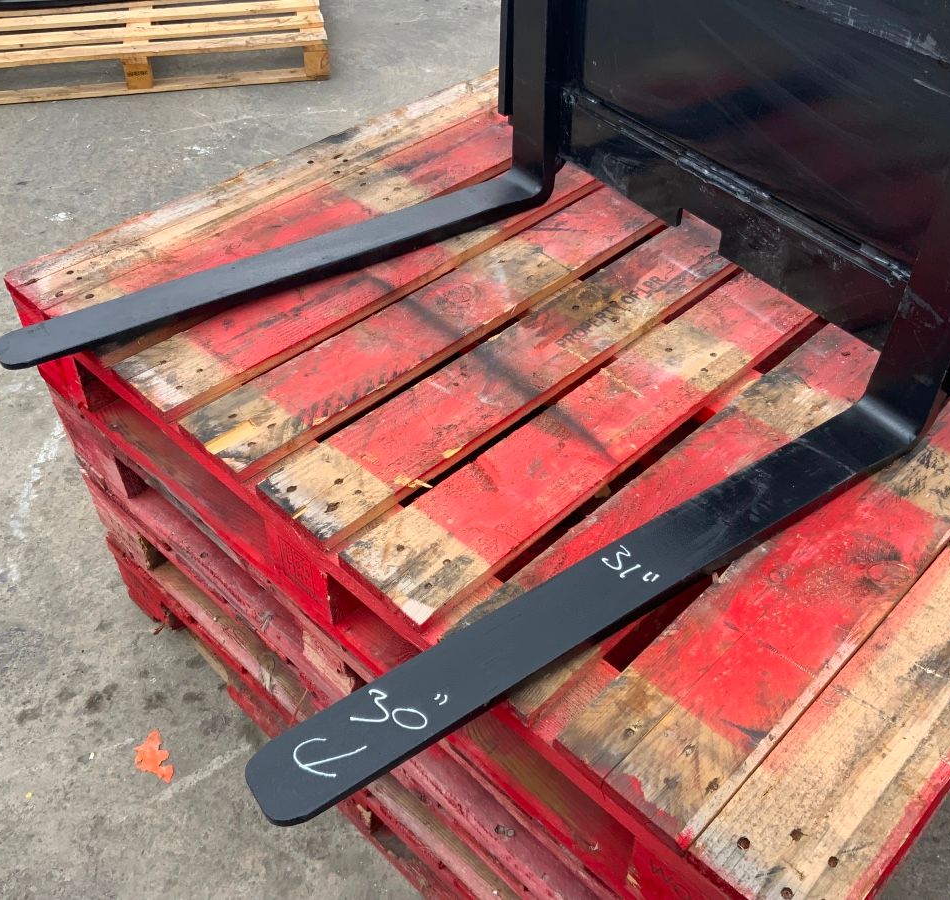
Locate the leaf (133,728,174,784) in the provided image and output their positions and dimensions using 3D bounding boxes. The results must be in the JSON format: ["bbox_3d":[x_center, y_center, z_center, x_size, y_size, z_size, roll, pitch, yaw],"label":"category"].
[{"bbox_3d":[-0.481,0.464,1.501,0.049,0.015,0.096,-25,48,-24],"label":"leaf"}]

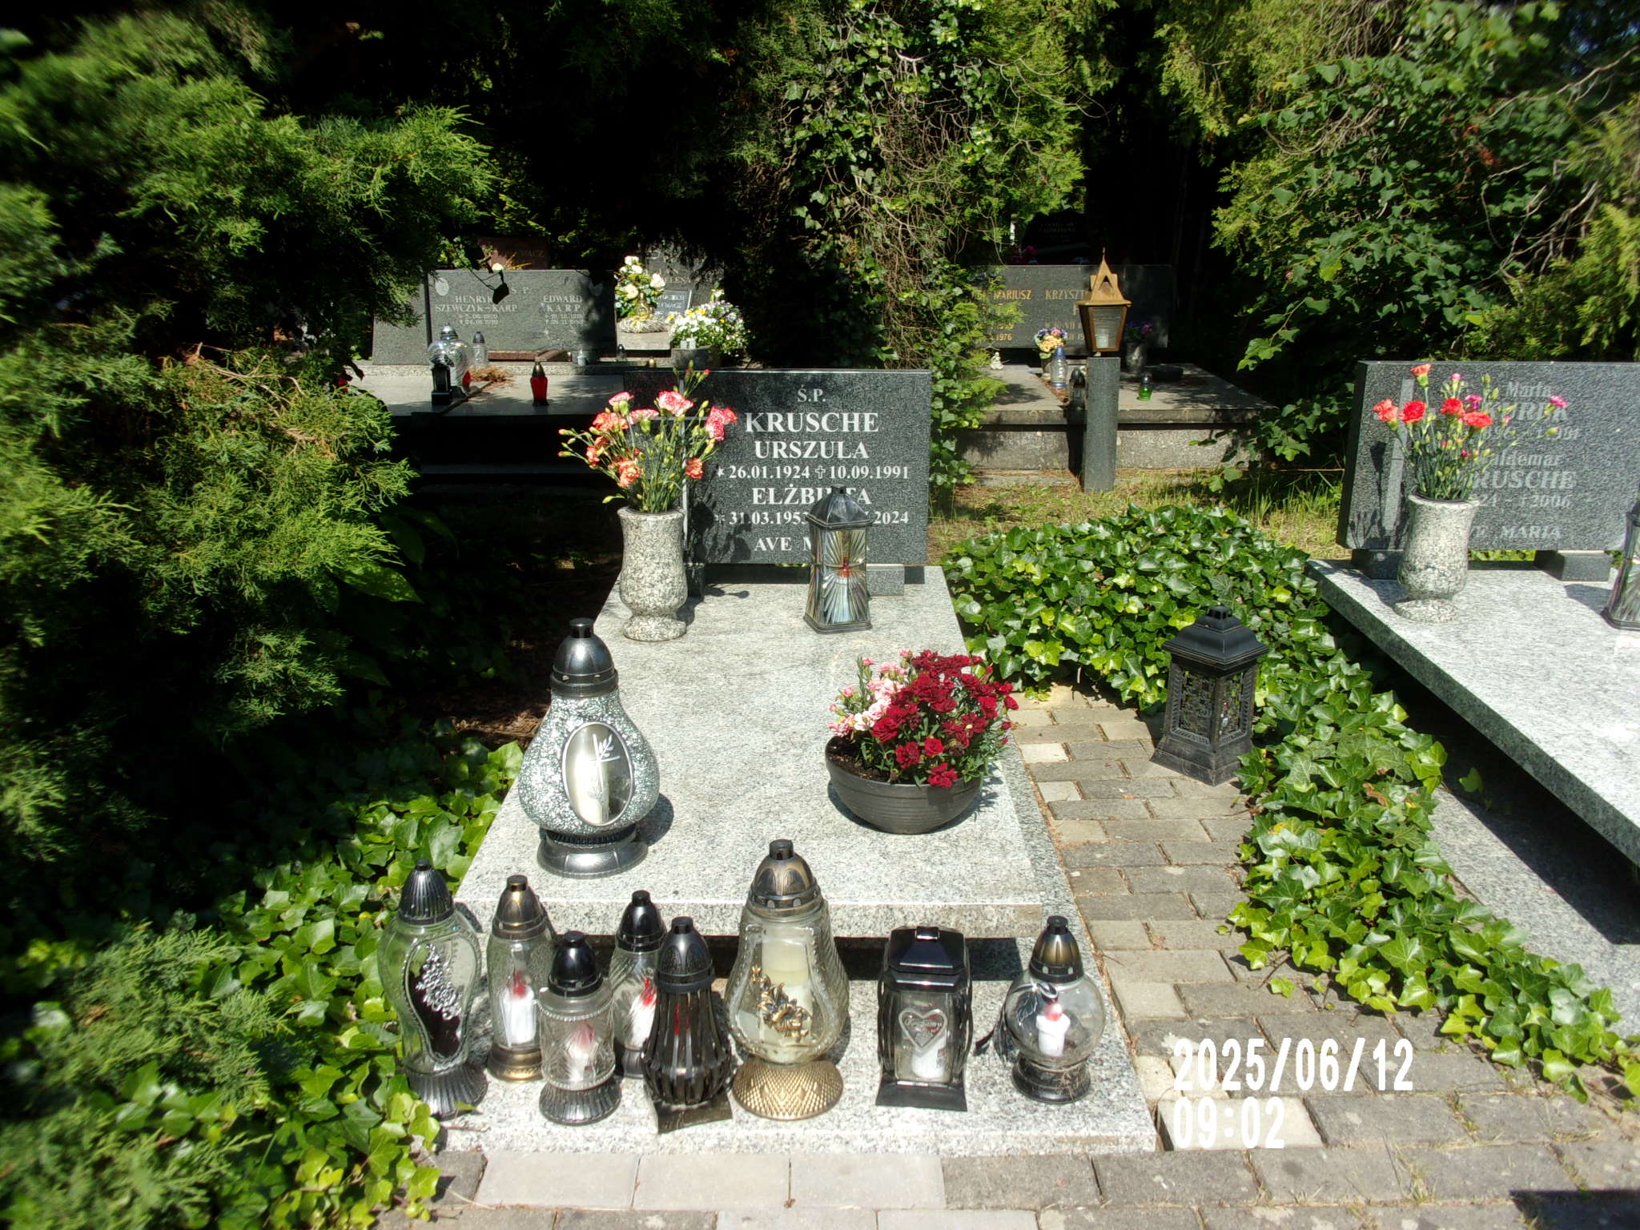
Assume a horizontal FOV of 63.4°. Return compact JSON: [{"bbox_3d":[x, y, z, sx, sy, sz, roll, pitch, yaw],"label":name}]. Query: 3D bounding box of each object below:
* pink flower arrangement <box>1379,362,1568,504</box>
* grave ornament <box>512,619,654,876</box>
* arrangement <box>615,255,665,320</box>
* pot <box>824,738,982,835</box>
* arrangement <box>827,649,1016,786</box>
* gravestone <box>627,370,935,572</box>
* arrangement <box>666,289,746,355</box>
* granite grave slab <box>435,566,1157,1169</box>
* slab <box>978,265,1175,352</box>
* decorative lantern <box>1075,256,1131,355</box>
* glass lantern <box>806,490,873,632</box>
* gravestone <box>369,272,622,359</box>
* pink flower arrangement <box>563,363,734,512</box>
[{"bbox_3d":[1.365,-0.378,2.790,0.377,0.284,0.270,0,17,0],"label":"pink flower arrangement"},{"bbox_3d":[-0.327,0.176,1.870,0.193,0.350,0.180,-6,18,-17],"label":"grave ornament"},{"bbox_3d":[-1.171,-2.114,8.600,0.320,0.410,0.280,0,17,0],"label":"arrangement"},{"bbox_3d":[0.144,0.300,2.352,0.279,0.108,0.279,0,17,0],"label":"pot"},{"bbox_3d":[0.177,0.174,2.323,0.320,0.190,0.290,0,17,0],"label":"arrangement"},{"bbox_3d":[-0.114,-0.403,3.635,0.810,0.530,0.080,0,17,0],"label":"gravestone"},{"bbox_3d":[-0.650,-1.681,7.650,0.450,0.300,0.420,0,17,0],"label":"arrangement"},{"bbox_3d":[-0.068,0.304,2.541,1.030,0.335,1.710,0,17,0],"label":"granite grave slab"},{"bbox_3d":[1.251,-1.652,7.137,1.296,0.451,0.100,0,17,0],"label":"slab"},{"bbox_3d":[1.181,-1.288,5.520,0.185,0.410,0.185,-3,17,-10],"label":"decorative lantern"},{"bbox_3d":[0.037,-0.125,2.837,0.125,0.304,0.120,-5,18,-15],"label":"glass lantern"},{"bbox_3d":[-1.897,-1.748,7.750,1.420,0.510,0.120,0,17,0],"label":"gravestone"},{"bbox_3d":[-0.353,-0.357,2.705,0.345,0.305,0.280,0,17,0],"label":"pink flower arrangement"}]

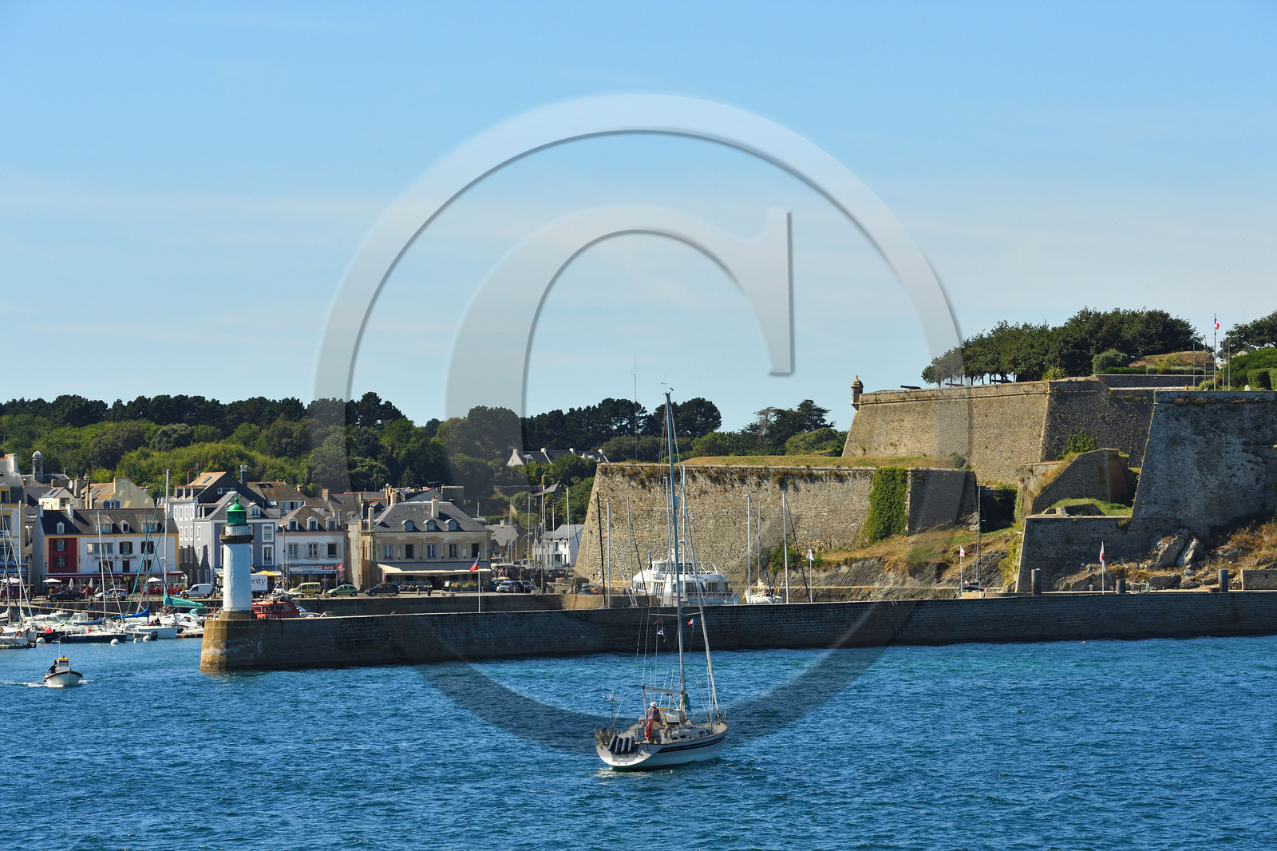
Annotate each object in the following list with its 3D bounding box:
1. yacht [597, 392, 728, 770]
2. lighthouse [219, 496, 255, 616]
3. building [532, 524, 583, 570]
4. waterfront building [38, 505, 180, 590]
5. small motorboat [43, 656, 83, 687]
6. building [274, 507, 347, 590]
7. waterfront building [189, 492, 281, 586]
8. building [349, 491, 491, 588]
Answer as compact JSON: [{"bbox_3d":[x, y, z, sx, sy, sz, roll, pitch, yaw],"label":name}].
[{"bbox_3d":[1.299,6.557,212.000,3.600,15.800,11.300,-3,-1,24],"label":"yacht"},{"bbox_3d":[-32.065,10.486,397.000,2.800,9.650,2.800,0,-2,-5],"label":"lighthouse"},{"bbox_3d":[-13.422,22.988,942.000,8.200,8.500,11.000,1,-2,-42],"label":"building"},{"bbox_3d":[-67.269,15.830,628.000,17.200,11.200,8.800,0,-2,-17],"label":"waterfront building"},{"bbox_3d":[-40.087,17.130,346.000,2.100,2.150,5.200,1,-2,-18],"label":"small motorboat"},{"bbox_3d":[-42.506,15.552,631.605,8.600,11.000,7.800,0,-1,-16],"label":"building"},{"bbox_3d":[-52.806,15.361,652.000,8.900,13.400,10.500,0,-2,-17],"label":"waterfront building"},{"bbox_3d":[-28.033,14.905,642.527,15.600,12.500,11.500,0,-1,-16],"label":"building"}]

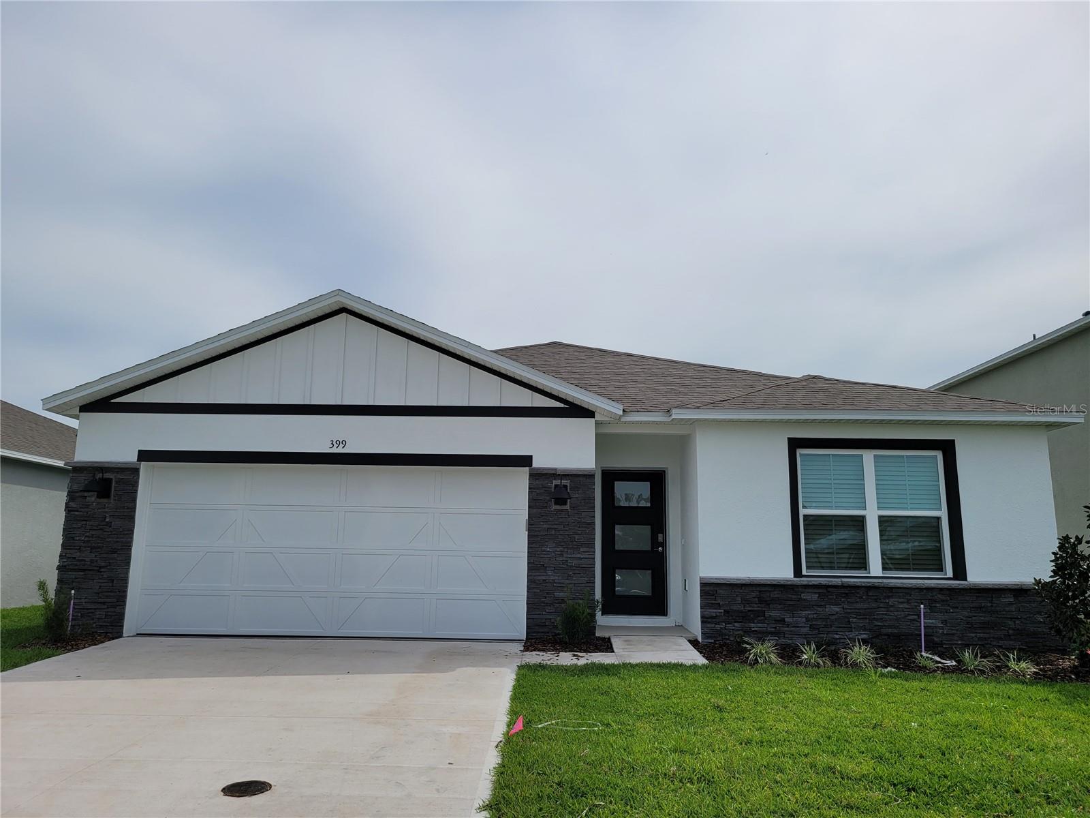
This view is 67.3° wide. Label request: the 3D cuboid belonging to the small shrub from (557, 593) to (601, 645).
[{"bbox_3d":[0.393,2.434,9.608,0.512,0.592,0.481,1,-10,1],"label":"small shrub"}]

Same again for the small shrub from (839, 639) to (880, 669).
[{"bbox_3d":[3.312,2.559,8.609,0.431,0.261,0.421,1,-10,1],"label":"small shrub"}]

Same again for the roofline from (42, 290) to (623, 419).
[{"bbox_3d":[-2.650,-0.677,10.478,7.247,1.620,0.451,1,-10,1],"label":"roofline"}]

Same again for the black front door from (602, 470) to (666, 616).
[{"bbox_3d":[1.271,1.899,11.663,0.917,2.041,0.080,1,-10,1],"label":"black front door"}]

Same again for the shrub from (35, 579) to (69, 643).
[{"bbox_3d":[-5.818,2.379,9.663,0.396,0.707,0.401,1,-10,1],"label":"shrub"}]

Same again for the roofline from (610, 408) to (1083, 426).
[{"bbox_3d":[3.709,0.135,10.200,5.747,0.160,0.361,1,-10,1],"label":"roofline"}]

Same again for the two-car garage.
[{"bbox_3d":[-2.697,1.790,10.334,4.945,2.116,0.160,1,-10,1],"label":"two-car garage"}]

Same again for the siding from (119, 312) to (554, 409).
[{"bbox_3d":[-2.626,-0.651,10.549,5.847,1.214,0.120,1,-10,1],"label":"siding"}]

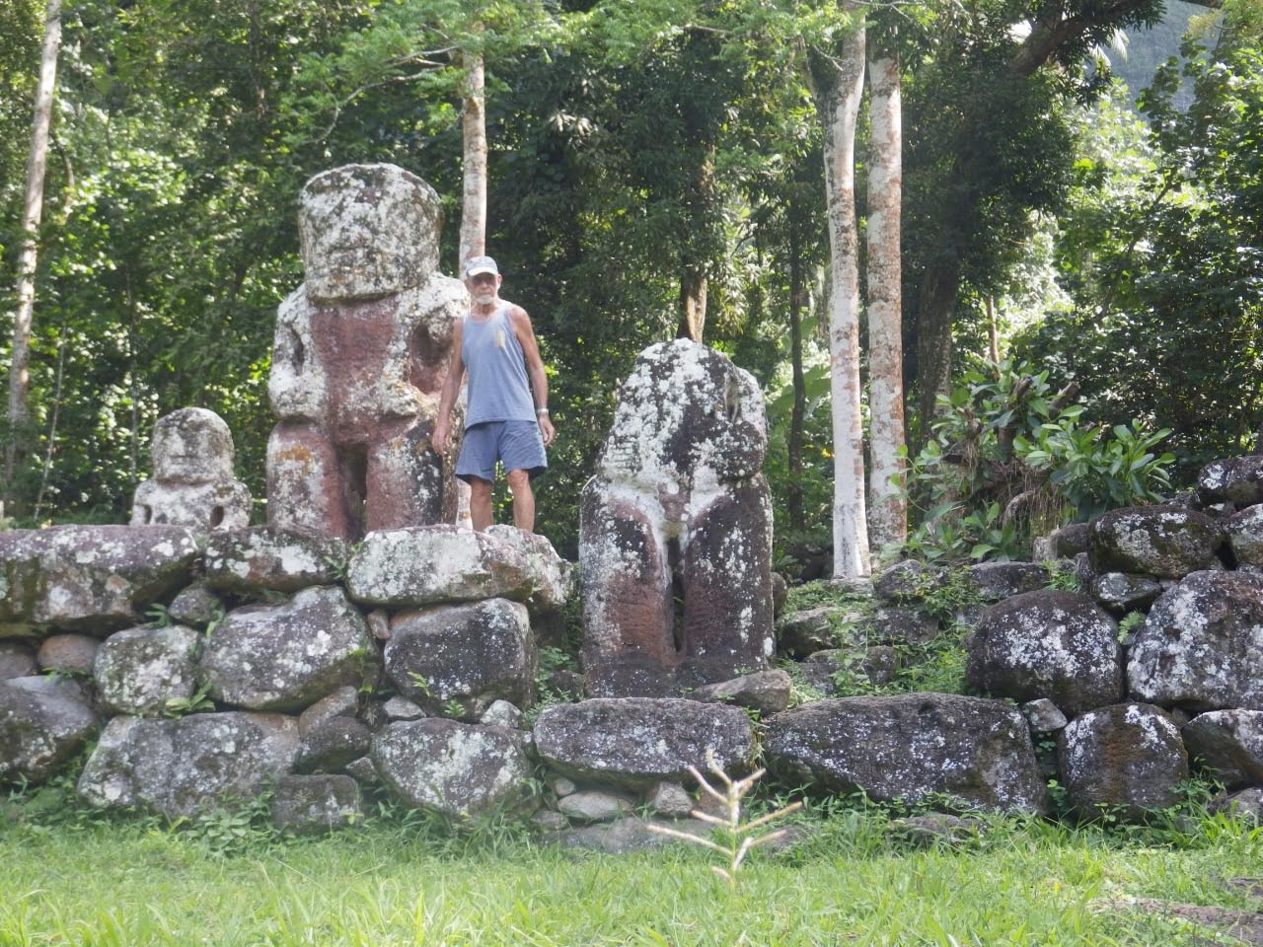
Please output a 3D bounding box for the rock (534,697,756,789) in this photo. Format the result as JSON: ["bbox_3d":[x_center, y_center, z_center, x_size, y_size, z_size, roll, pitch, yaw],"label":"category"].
[{"bbox_3d":[0.077,1.443,9.950,1.203,0.491,0.620,0,-3,0],"label":"rock"}]

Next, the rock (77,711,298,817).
[{"bbox_3d":[-2.393,1.591,10.050,1.187,0.612,0.650,0,-1,0],"label":"rock"}]

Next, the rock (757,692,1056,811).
[{"bbox_3d":[1.492,1.534,10.100,1.525,0.678,0.750,0,-1,0],"label":"rock"}]

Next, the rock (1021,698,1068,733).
[{"bbox_3d":[2.214,1.304,10.000,0.265,0.184,0.220,0,-3,0],"label":"rock"}]

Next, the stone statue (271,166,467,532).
[{"bbox_3d":[-1.566,-0.630,11.000,1.050,2.420,0.800,0,-1,13],"label":"stone statue"}]

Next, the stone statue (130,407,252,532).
[{"bbox_3d":[-2.723,0.076,11.500,0.720,0.970,0.550,0,-1,3],"label":"stone statue"}]

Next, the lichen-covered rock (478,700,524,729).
[{"bbox_3d":[-0.699,1.301,9.950,0.243,0.167,0.200,0,-3,0],"label":"lichen-covered rock"}]

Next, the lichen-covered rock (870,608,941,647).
[{"bbox_3d":[1.606,0.909,10.950,0.430,0.250,0.360,0,-1,0],"label":"lichen-covered rock"}]

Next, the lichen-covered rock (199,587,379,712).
[{"bbox_3d":[-1.862,0.961,10.150,0.965,0.682,0.650,0,-1,0],"label":"lichen-covered rock"}]

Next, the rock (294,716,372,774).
[{"bbox_3d":[-1.564,1.424,9.750,0.400,0.300,0.360,0,-1,0],"label":"rock"}]

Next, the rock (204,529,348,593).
[{"bbox_3d":[-1.931,0.474,10.100,0.800,0.380,0.600,0,-1,0],"label":"rock"}]

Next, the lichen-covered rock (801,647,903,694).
[{"bbox_3d":[1.251,1.132,10.650,0.580,0.290,0.420,0,-1,0],"label":"lichen-covered rock"}]

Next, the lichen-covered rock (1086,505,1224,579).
[{"bbox_3d":[2.847,0.372,10.100,0.720,0.400,0.550,0,-1,0],"label":"lichen-covered rock"}]

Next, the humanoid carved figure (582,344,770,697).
[{"bbox_3d":[0.256,0.261,10.600,1.101,2.047,0.750,0,-1,0],"label":"humanoid carved figure"}]

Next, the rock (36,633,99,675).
[{"bbox_3d":[-3.101,0.997,10.250,0.359,0.248,0.320,0,-3,0],"label":"rock"}]

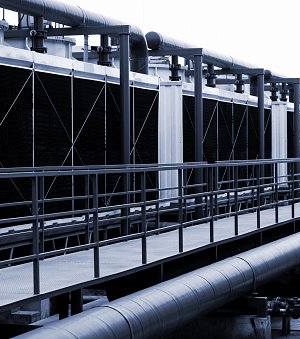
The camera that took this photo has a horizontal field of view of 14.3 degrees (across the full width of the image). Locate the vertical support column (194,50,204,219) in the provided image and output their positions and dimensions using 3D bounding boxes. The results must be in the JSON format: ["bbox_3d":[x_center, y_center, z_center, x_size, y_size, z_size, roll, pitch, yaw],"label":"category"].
[{"bbox_3d":[0.966,-0.553,23.062,0.155,3.350,0.155,0,1,17],"label":"vertical support column"}]

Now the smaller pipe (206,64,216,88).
[{"bbox_3d":[1.413,-2.134,27.528,0.190,0.550,0.190,0,1,17],"label":"smaller pipe"}]

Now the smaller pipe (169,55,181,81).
[{"bbox_3d":[0.517,-2.095,24.678,0.250,0.520,0.250,-1,1,0],"label":"smaller pipe"}]

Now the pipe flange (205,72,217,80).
[{"bbox_3d":[1.398,-2.126,27.483,0.250,0.170,0.260,0,1,17],"label":"pipe flange"}]

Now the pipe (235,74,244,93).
[{"bbox_3d":[2.255,-2.154,30.204,0.250,0.450,0.250,0,1,17],"label":"pipe"}]

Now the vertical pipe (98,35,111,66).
[{"bbox_3d":[-0.777,-2.035,20.566,0.190,0.540,0.190,0,1,17],"label":"vertical pipe"}]

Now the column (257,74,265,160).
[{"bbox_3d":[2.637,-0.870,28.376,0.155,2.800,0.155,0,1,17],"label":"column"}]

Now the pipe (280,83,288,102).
[{"bbox_3d":[4.016,-2.296,35.798,0.200,0.600,0.200,0,1,17],"label":"pipe"}]

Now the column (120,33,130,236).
[{"bbox_3d":[-0.369,-0.431,18.821,0.155,3.400,0.155,0,1,17],"label":"column"}]

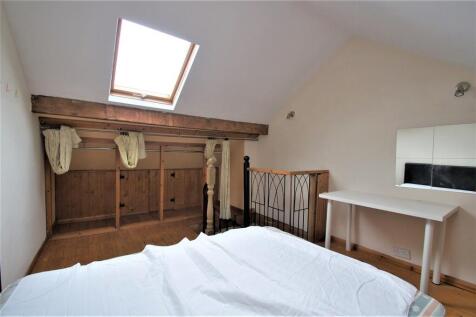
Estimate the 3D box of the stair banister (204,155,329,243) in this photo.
[{"bbox_3d":[0.431,0.563,2.871,1.454,1.161,1.101,0,1,-35],"label":"stair banister"}]

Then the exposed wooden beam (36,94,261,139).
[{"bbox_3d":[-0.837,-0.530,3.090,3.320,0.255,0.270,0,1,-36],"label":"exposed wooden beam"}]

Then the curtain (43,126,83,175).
[{"bbox_3d":[-2.045,-0.111,2.329,0.350,0.585,0.180,0,1,-36],"label":"curtain"}]

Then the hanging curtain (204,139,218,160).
[{"bbox_3d":[-0.465,-0.150,3.505,0.270,0.420,0.160,0,1,-36],"label":"hanging curtain"}]

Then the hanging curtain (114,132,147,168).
[{"bbox_3d":[-1.478,-0.116,2.747,0.380,0.505,0.180,0,1,-36],"label":"hanging curtain"}]

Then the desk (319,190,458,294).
[{"bbox_3d":[1.472,0.804,2.071,0.590,0.735,1.000,0,1,-36],"label":"desk"}]

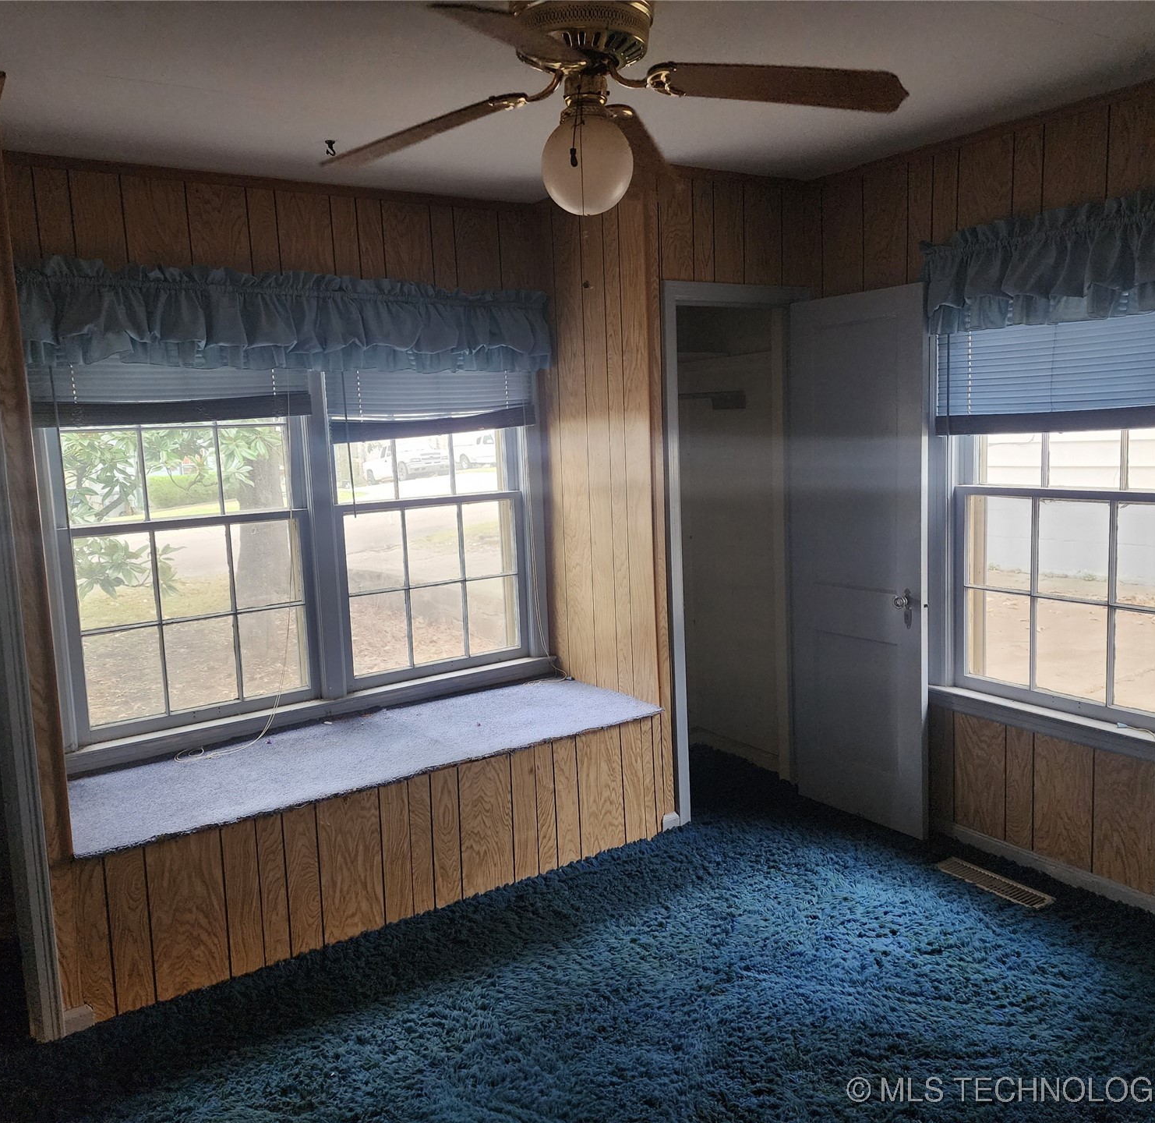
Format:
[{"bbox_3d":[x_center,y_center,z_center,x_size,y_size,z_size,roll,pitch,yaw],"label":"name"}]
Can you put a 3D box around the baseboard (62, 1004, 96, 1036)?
[{"bbox_3d":[-1.327,1.223,2.650,0.075,0.069,0.021,-8,9,-34],"label":"baseboard"}]

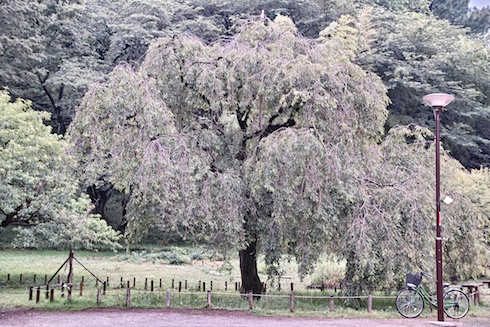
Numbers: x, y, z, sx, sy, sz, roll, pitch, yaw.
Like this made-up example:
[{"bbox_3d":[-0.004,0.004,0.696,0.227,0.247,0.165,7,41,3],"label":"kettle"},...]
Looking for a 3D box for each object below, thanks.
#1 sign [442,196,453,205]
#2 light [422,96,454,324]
[{"bbox_3d":[4.612,0.839,24.400,0.230,0.200,0.040,0,-5,0],"label":"sign"},{"bbox_3d":[4.414,0.978,24.504,0.710,5.200,0.710,0,-5,0],"label":"light"}]

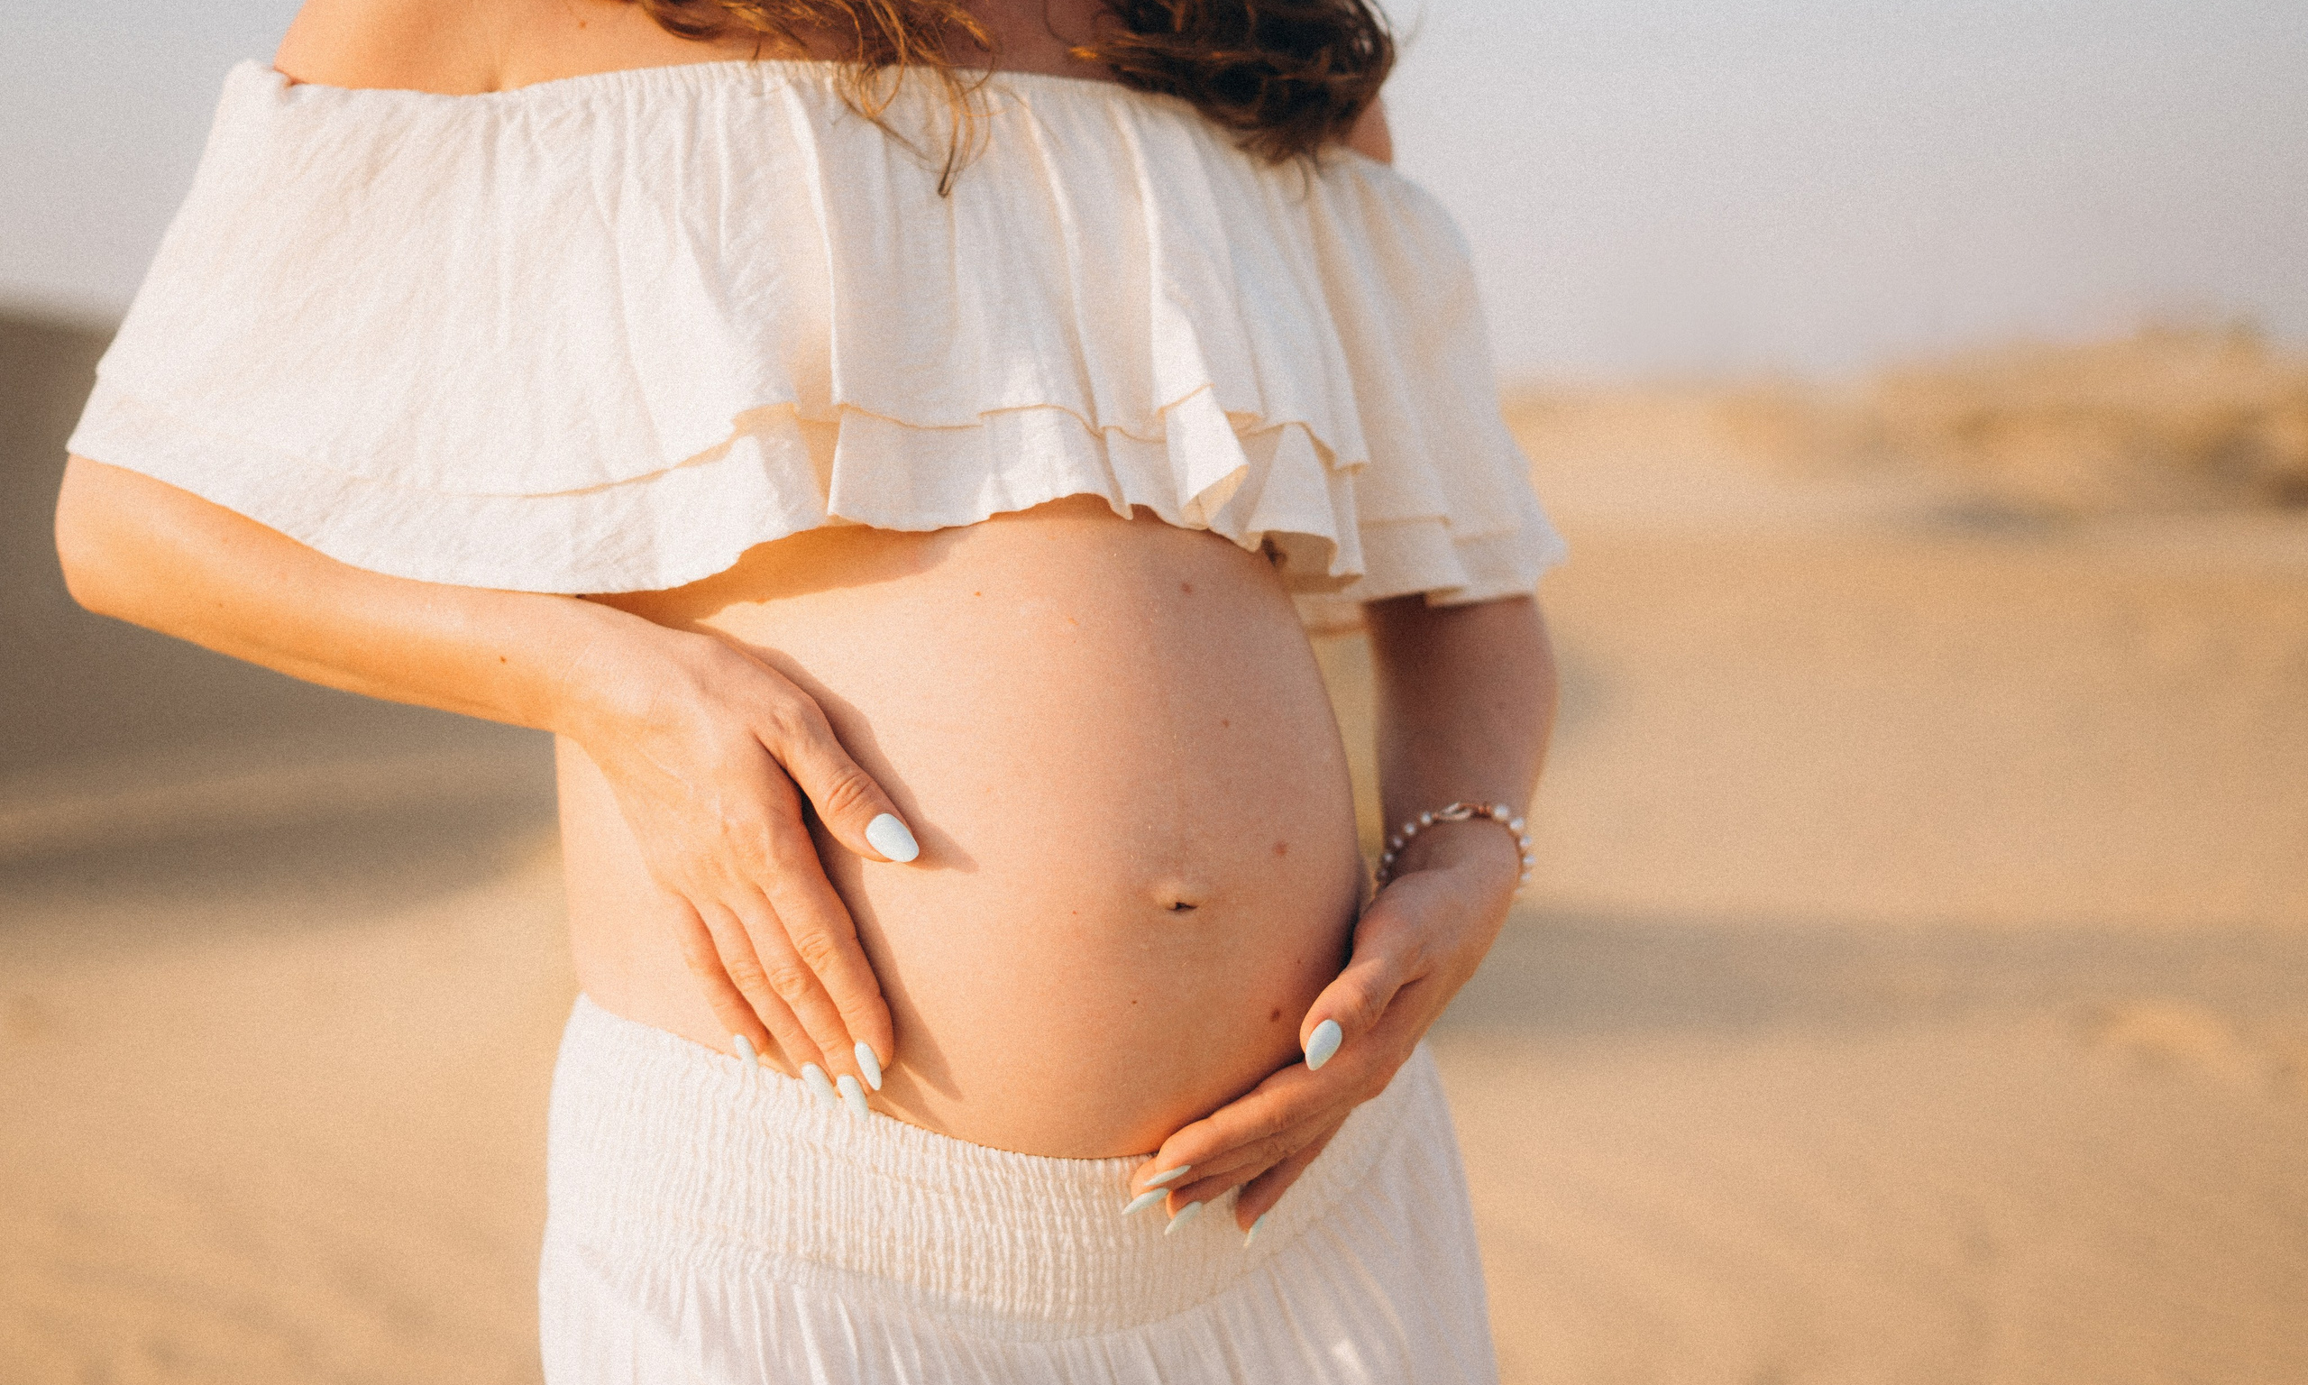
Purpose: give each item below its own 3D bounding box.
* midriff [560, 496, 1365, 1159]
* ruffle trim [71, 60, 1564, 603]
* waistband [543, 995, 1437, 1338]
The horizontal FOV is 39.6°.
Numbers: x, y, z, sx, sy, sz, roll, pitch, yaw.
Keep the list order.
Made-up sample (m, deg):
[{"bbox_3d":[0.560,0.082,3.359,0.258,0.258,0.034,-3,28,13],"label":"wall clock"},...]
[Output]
[{"bbox_3d":[-0.072,0.034,1.213,0.305,0.220,0.300,-3,6,-28],"label":"midriff"},{"bbox_3d":[-0.098,-0.131,1.203,0.575,0.190,0.280,-3,6,-28],"label":"ruffle trim"},{"bbox_3d":[-0.060,0.155,1.234,0.345,0.108,0.285,-3,6,-28],"label":"waistband"}]

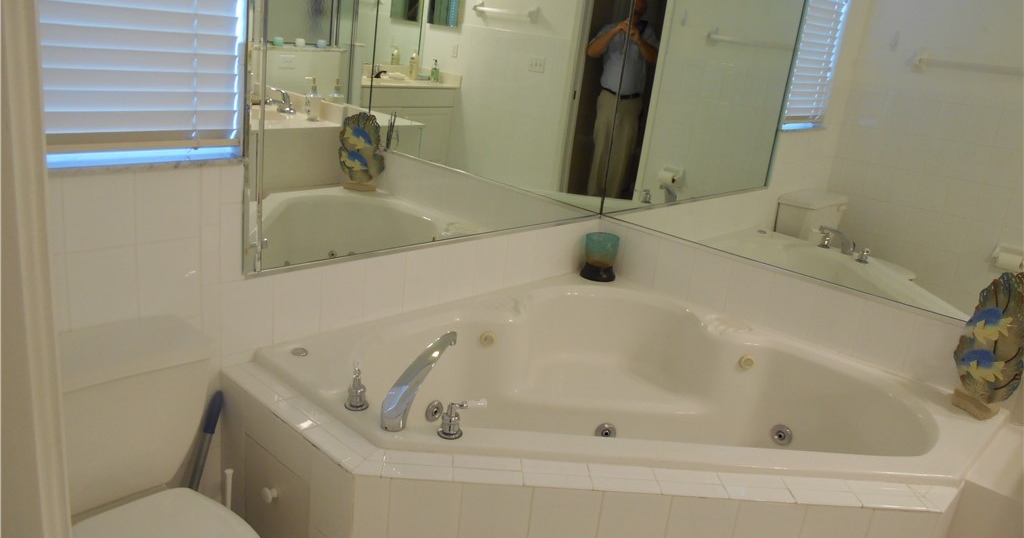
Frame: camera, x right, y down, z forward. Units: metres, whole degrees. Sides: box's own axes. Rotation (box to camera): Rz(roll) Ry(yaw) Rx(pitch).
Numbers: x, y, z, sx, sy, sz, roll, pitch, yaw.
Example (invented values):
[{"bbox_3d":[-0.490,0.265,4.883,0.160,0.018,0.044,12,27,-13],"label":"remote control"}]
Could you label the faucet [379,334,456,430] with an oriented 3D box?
[{"bbox_3d":[-0.225,0.275,1.905,0.057,0.150,0.304,13,19,22],"label":"faucet"}]

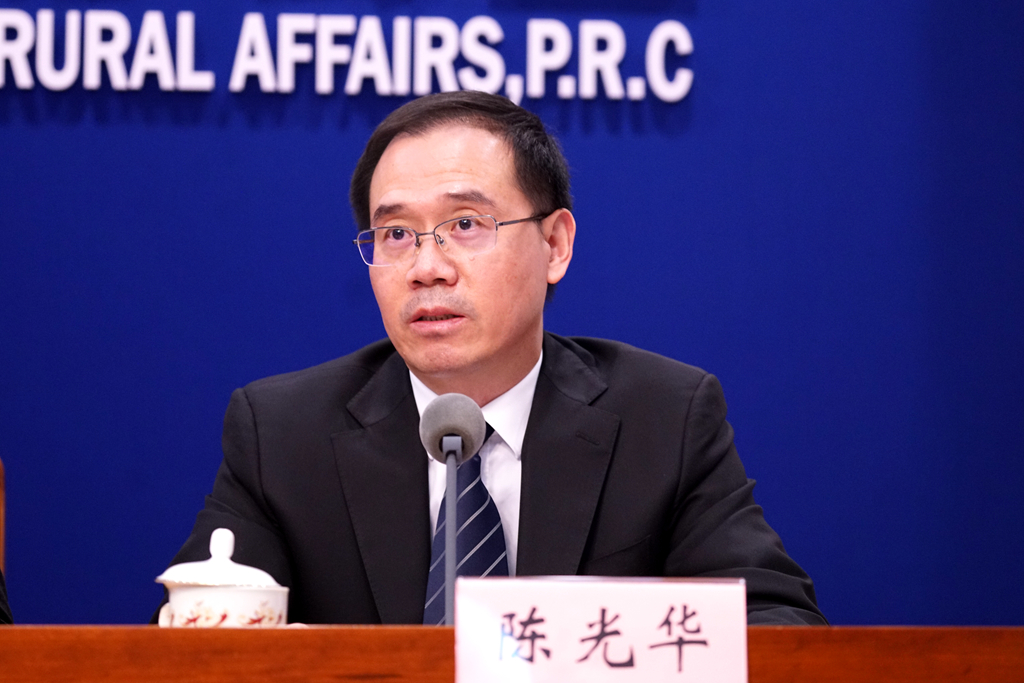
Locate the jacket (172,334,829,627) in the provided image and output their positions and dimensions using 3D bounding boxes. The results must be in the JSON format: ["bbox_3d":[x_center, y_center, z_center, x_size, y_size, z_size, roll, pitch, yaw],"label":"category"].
[{"bbox_3d":[-0.012,0.258,2.490,0.590,0.560,0.440,0,-5,0],"label":"jacket"}]

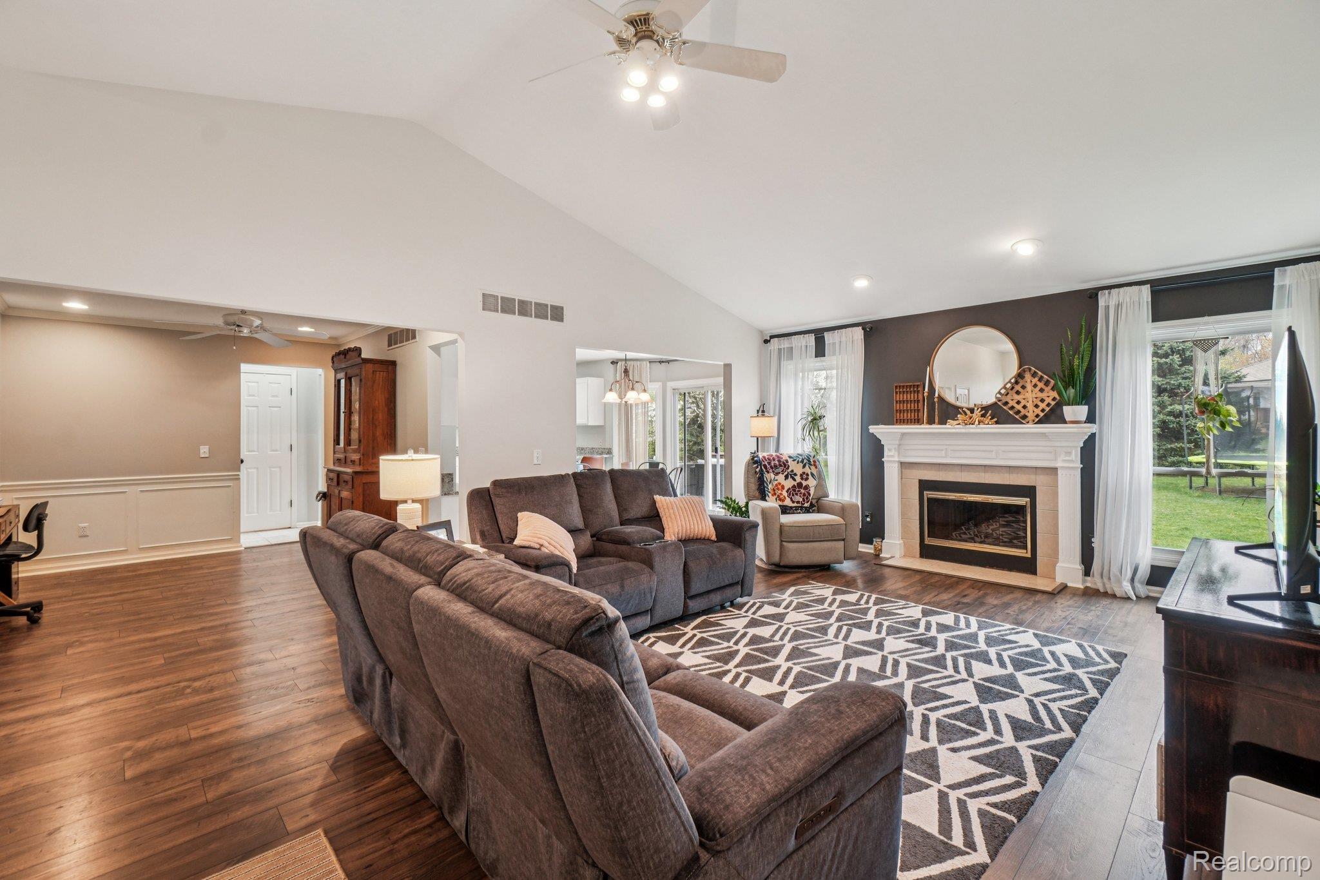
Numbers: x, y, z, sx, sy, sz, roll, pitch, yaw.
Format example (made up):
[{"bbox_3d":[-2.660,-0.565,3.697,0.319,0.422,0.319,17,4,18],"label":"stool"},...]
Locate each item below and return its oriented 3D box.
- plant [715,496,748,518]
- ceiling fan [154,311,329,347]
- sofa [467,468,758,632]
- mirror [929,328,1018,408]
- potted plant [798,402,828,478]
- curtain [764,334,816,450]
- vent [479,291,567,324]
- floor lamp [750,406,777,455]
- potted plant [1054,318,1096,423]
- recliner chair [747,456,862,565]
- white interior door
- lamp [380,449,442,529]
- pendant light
[{"bbox_3d":[0.826,0.887,5.754,0.460,0.590,0.460,-1,1,-44],"label":"plant"},{"bbox_3d":[-3.507,-1.011,4.634,1.170,0.360,1.170,-1,1,-45],"label":"ceiling fan"},{"bbox_3d":[-0.276,0.745,3.879,1.950,0.990,0.970,-1,1,-45],"label":"sofa"},{"bbox_3d":[2.921,-0.683,5.109,0.045,0.762,0.762,-1,1,-44],"label":"mirror"},{"bbox_3d":[1.686,0.386,6.076,0.450,1.620,0.450,-1,1,-45],"label":"potted plant"},{"bbox_3d":[1.520,-0.151,6.480,0.110,2.170,0.680,-1,1,-44],"label":"curtain"},{"bbox_3d":[-1.101,-1.088,4.530,0.810,0.195,0.030,-1,1,-44],"label":"vent"},{"bbox_3d":[1.178,0.395,6.292,0.320,1.600,0.320,0,1,11],"label":"floor lamp"},{"bbox_3d":[3.382,-0.568,4.491,0.250,0.890,0.280,-1,1,-44],"label":"potted plant"},{"bbox_3d":[1.283,0.688,5.408,0.910,1.030,0.930,0,1,-10],"label":"recliner chair"},{"bbox_3d":[-5.122,0.164,7.111,0.620,2.035,0.050,-1,1,-44],"label":"white interior door"},{"bbox_3d":[-1.552,0.357,3.421,0.350,0.610,0.350,-1,1,-44],"label":"lamp"},{"bbox_3d":[-0.407,-0.837,6.892,0.620,0.770,0.620,0,1,0],"label":"pendant light"}]

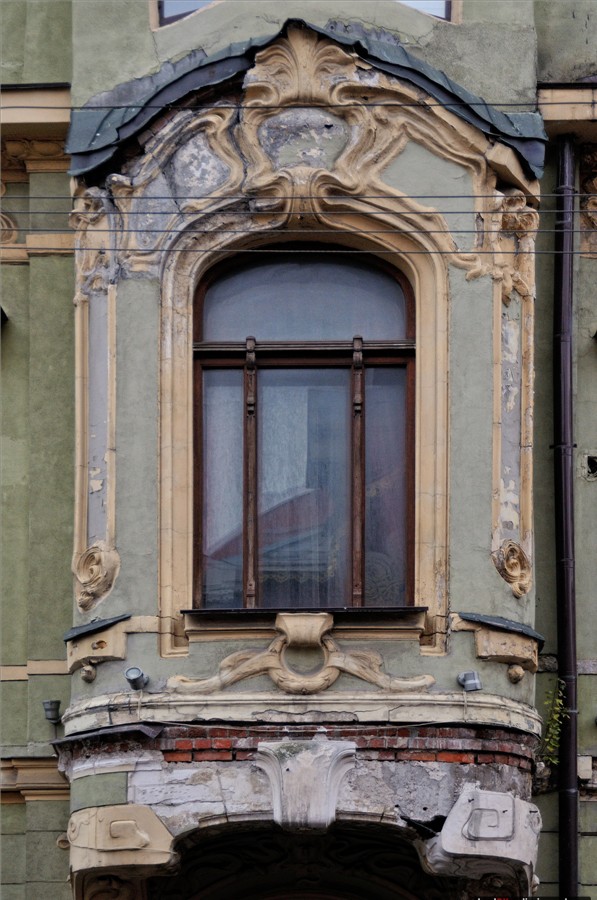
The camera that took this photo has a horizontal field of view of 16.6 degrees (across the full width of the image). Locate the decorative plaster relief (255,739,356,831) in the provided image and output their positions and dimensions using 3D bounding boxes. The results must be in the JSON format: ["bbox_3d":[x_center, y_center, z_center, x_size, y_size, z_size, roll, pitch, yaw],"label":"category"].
[{"bbox_3d":[0.045,2.196,13.458,0.663,0.586,0.250,0,-6,0],"label":"decorative plaster relief"}]

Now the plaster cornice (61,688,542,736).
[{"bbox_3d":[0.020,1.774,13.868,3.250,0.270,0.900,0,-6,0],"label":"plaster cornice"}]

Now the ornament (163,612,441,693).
[{"bbox_3d":[0.013,1.349,13.554,1.758,0.536,0.200,0,-6,0],"label":"ornament"}]

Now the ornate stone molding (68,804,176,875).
[{"bbox_3d":[-1.171,2.595,13.664,0.650,0.413,0.450,-2,-7,18],"label":"ornate stone molding"}]

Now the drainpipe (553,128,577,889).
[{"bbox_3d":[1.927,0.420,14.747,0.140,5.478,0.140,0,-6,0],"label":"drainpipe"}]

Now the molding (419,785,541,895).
[{"bbox_3d":[1.201,2.586,13.645,0.720,0.670,0.500,2,-7,-18],"label":"molding"}]

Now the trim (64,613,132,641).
[{"bbox_3d":[-1.368,1.205,13.883,0.400,0.140,0.350,-3,-7,25],"label":"trim"}]

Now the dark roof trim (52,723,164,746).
[{"bbox_3d":[-1.282,1.920,13.822,0.700,0.130,0.400,-3,-7,25],"label":"dark roof trim"}]

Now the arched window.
[{"bbox_3d":[0.034,-0.152,14.007,1.496,2.463,0.160,0,-6,0],"label":"arched window"}]

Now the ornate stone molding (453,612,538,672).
[{"bbox_3d":[1.320,1.302,13.811,0.520,0.365,0.380,2,-7,-20],"label":"ornate stone molding"}]

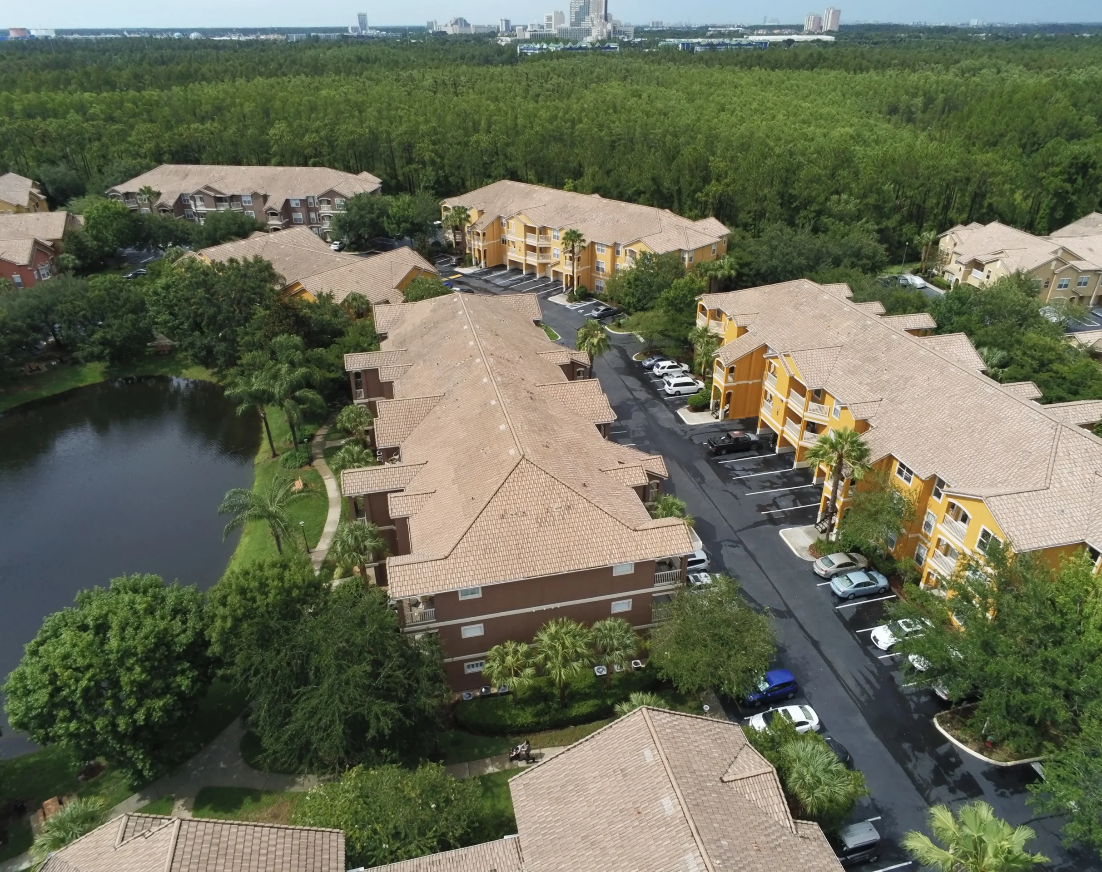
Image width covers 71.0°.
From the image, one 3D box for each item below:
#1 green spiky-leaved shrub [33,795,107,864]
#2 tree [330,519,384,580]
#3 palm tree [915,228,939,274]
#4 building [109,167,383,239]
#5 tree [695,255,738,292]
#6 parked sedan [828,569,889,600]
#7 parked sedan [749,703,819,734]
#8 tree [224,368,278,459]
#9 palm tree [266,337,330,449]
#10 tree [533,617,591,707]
[{"bbox_3d":[-26.251,21.640,42.165,3.600,2.700,3.600,0,28,0],"label":"green spiky-leaved shrub"},{"bbox_3d":[-15.079,9.699,60.687,4.100,7.000,4.100,0,28,0],"label":"tree"},{"bbox_3d":[67.606,-33.141,139.508,4.200,7.700,3.800,0,28,0],"label":"palm tree"},{"bbox_3d":[-66.600,-52.427,171.045,56.500,13.500,22.500,3,28,6],"label":"building"},{"bbox_3d":[25.736,-23.951,121.748,6.300,8.600,5.200,0,28,0],"label":"tree"},{"bbox_3d":[24.725,11.679,61.534,4.800,1.460,1.830,-7,29,-12],"label":"parked sedan"},{"bbox_3d":[14.929,18.300,49.270,4.600,1.440,1.800,-7,29,-12],"label":"parked sedan"},{"bbox_3d":[-30.091,-2.254,79.692,5.278,10.150,5.075,0,28,0],"label":"tree"},{"bbox_3d":[-26.024,-3.328,79.828,6.090,11.368,5.887,0,28,0],"label":"palm tree"},{"bbox_3d":[0.824,14.915,49.764,3.755,7.105,3.755,0,28,0],"label":"tree"}]

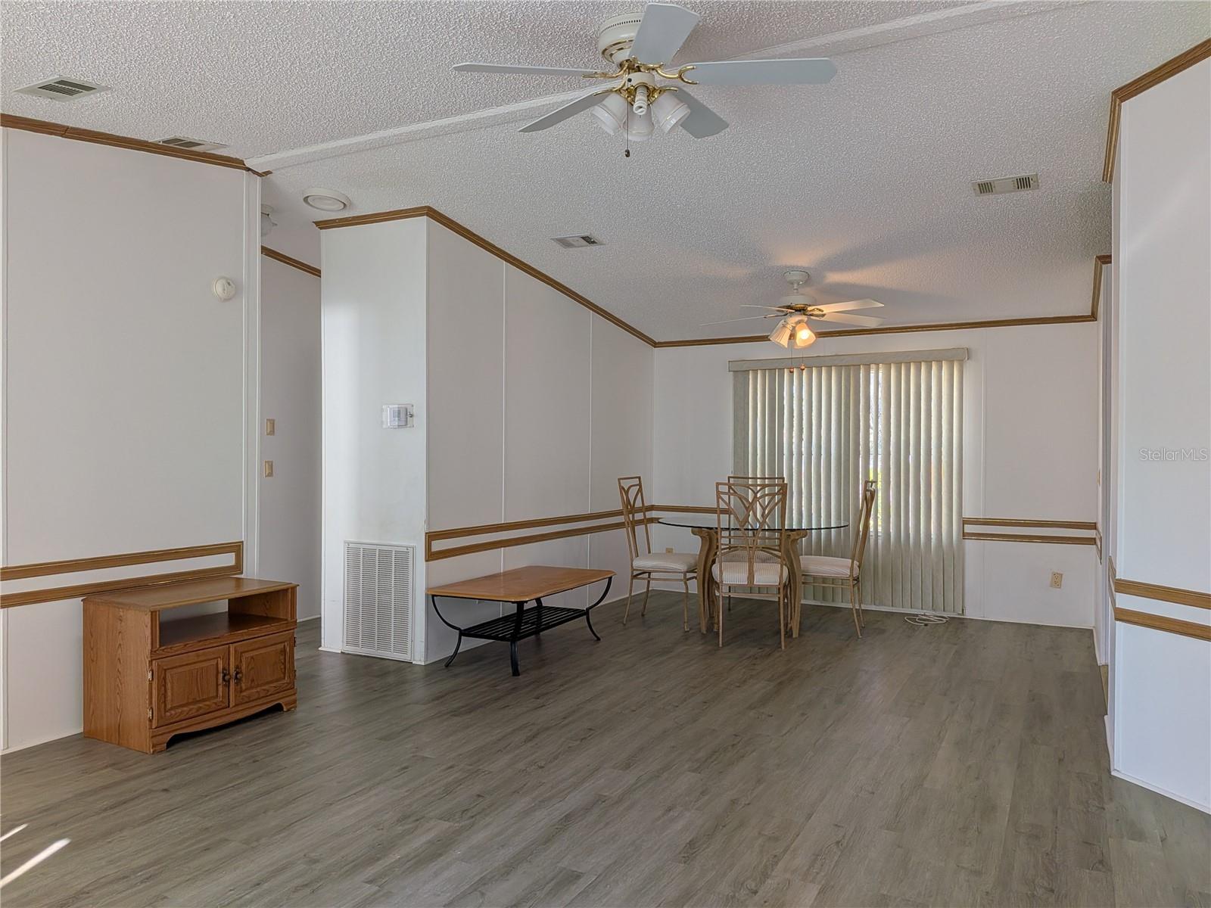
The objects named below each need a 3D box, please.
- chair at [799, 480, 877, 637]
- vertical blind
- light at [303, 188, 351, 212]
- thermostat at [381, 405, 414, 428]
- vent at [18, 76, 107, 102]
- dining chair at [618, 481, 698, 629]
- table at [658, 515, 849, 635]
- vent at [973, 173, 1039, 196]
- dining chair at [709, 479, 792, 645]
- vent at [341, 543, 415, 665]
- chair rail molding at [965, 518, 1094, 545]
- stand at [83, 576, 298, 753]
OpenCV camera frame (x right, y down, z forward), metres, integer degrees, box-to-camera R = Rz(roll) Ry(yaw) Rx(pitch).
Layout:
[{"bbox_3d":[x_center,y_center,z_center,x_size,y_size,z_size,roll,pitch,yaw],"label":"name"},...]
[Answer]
[{"bbox_3d":[1.611,0.718,5.985,0.540,1.069,0.495,0,0,24],"label":"chair"},{"bbox_3d":[1.935,0.206,6.912,1.910,2.060,0.120,0,0,27],"label":"vertical blind"},{"bbox_3d":[-1.647,-1.504,4.971,0.265,0.045,0.265,4,-7,1],"label":"light"},{"bbox_3d":[-1.277,-0.232,5.136,0.226,0.143,0.045,0,0,29],"label":"thermostat"},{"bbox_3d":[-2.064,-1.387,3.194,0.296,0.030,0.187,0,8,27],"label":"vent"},{"bbox_3d":[0.432,0.712,6.203,0.540,1.069,0.495,0,0,23],"label":"dining chair"},{"bbox_3d":[1.067,0.878,6.178,1.370,0.770,1.370,0,0,0],"label":"table"},{"bbox_3d":[1.977,-1.323,4.151,0.290,0.030,0.183,0,-7,27],"label":"vent"},{"bbox_3d":[0.969,0.717,5.628,0.495,1.069,0.540,0,0,7],"label":"dining chair"},{"bbox_3d":[-1.393,0.895,5.142,0.575,0.700,0.030,0,0,27],"label":"vent"},{"bbox_3d":[3.125,0.573,6.226,0.885,0.171,0.024,0,0,29],"label":"chair rail molding"},{"bbox_3d":[-1.907,0.940,3.904,0.489,0.612,0.737,0,0,29],"label":"stand"}]

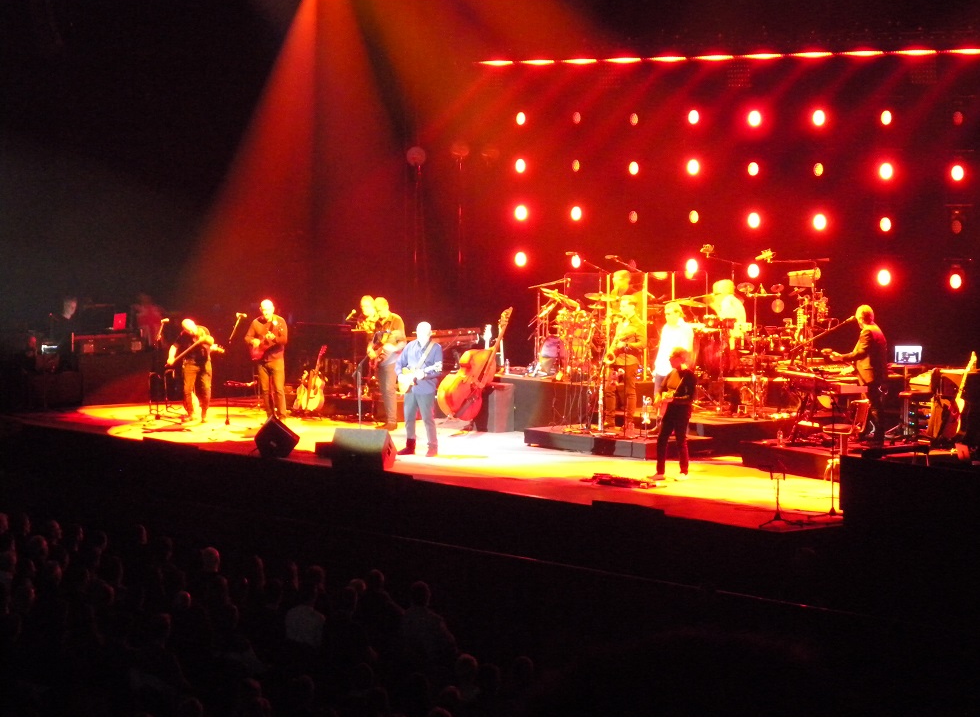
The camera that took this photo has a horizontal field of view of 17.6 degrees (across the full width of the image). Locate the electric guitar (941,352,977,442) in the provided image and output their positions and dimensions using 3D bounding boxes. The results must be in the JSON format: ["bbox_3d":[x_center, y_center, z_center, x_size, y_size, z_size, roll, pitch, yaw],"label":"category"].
[{"bbox_3d":[6.041,0.476,40.800,0.130,1.100,0.400,15,-7,-41],"label":"electric guitar"}]

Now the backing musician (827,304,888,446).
[{"bbox_3d":[4.804,0.225,41.335,0.720,1.800,0.550,1,4,6],"label":"backing musician"}]

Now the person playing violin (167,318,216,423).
[{"bbox_3d":[-4.464,0.174,47.344,0.680,1.540,0.520,1,4,8],"label":"person playing violin"}]

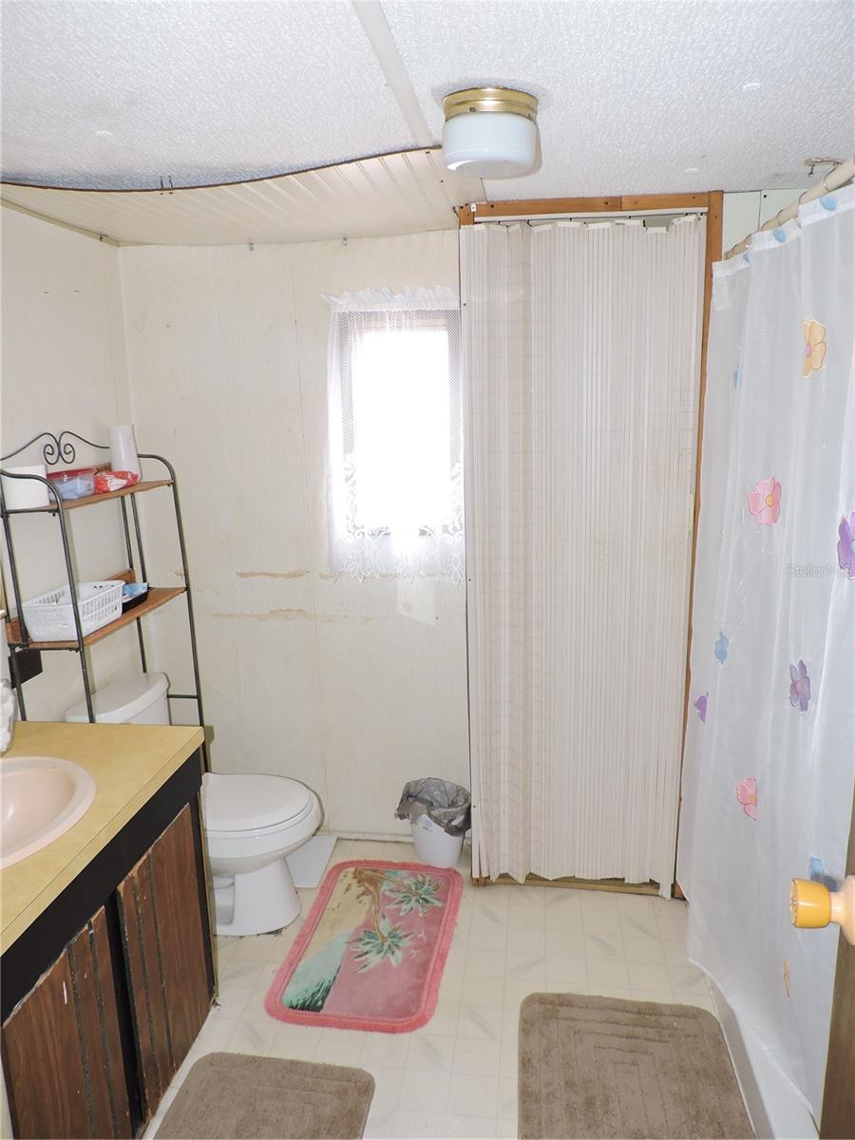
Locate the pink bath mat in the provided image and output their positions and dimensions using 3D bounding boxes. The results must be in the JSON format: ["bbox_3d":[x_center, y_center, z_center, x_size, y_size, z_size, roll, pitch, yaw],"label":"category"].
[{"bbox_3d":[-0.164,1.120,2.444,0.484,0.016,0.773,0,12,8],"label":"pink bath mat"}]

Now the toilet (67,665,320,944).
[{"bbox_3d":[-0.667,0.753,2.476,0.708,0.746,0.404,0,12,8],"label":"toilet"}]

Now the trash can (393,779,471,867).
[{"bbox_3d":[0.029,0.902,2.800,0.249,0.279,0.244,-2,12,0],"label":"trash can"}]

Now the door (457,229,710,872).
[{"bbox_3d":[0.457,0.045,2.421,0.664,2.075,0.060,0,12,9],"label":"door"}]

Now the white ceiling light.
[{"bbox_3d":[0.118,-0.806,1.470,0.180,0.118,0.180,0,12,8],"label":"white ceiling light"}]

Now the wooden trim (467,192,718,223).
[{"bbox_3d":[0.434,-1.003,2.192,0.668,0.050,0.035,0,12,9],"label":"wooden trim"}]

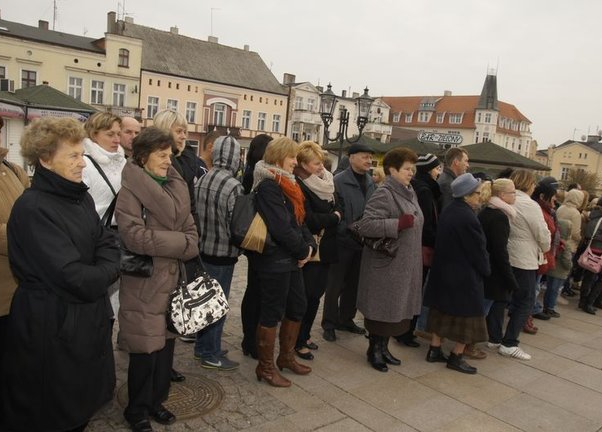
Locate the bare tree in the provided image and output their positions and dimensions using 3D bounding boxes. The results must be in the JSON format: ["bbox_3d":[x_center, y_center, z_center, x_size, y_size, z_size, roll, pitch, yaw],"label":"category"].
[{"bbox_3d":[23.382,-1.773,38.082,3.300,4.460,3.300,5,4,0],"label":"bare tree"}]

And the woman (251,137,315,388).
[{"bbox_3d":[-0.126,0.301,3.062,0.380,1.671,0.460,6,4,16],"label":"woman"}]

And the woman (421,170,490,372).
[{"bbox_3d":[1.280,0.452,3.623,0.460,1.570,0.520,6,5,12],"label":"woman"}]

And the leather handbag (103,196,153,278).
[{"bbox_3d":[-0.881,0.110,2.303,0.300,0.410,0.140,7,5,27],"label":"leather handbag"}]

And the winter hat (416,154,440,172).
[{"bbox_3d":[1.127,-0.473,3.984,0.240,0.180,0.210,6,4,18],"label":"winter hat"}]

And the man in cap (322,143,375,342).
[{"bbox_3d":[0.427,0.225,4.058,0.340,1.762,0.500,8,6,42],"label":"man in cap"}]

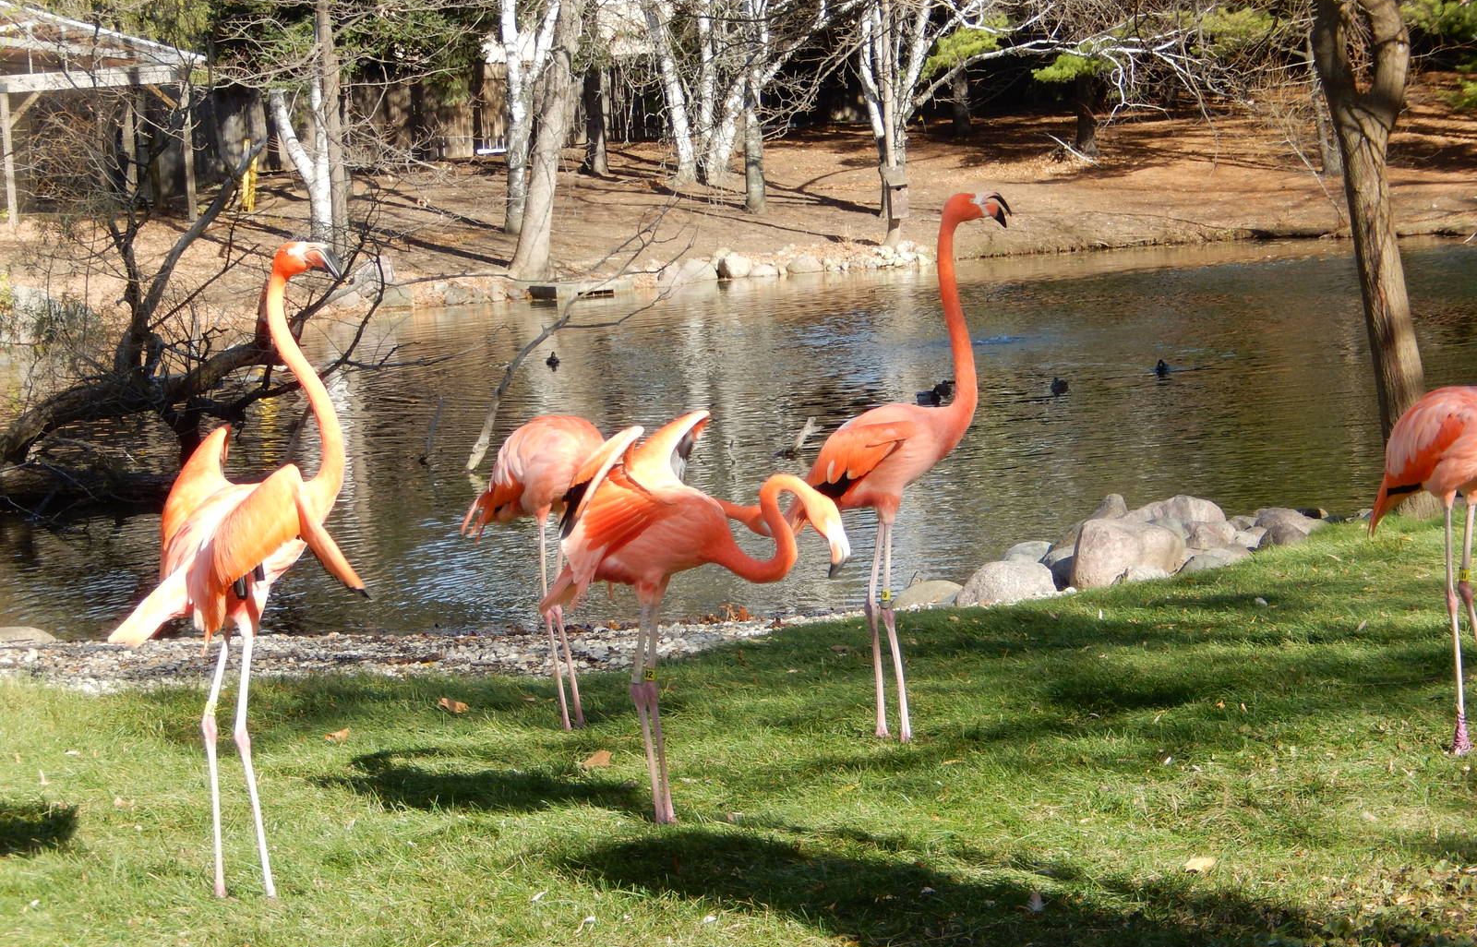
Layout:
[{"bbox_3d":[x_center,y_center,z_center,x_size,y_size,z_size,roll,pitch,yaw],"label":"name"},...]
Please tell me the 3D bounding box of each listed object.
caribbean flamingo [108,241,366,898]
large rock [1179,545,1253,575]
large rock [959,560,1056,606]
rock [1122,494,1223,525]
[{"bbox_3d":[-1.052,0.202,9.380,0.600,1.370,0.460,-8,6,-39],"label":"caribbean flamingo"},{"bbox_3d":[1.642,0.303,15.400,0.260,0.115,0.200,-2,4,0],"label":"large rock"},{"bbox_3d":[0.967,0.401,16.150,0.345,0.165,0.280,-4,4,0],"label":"large rock"},{"bbox_3d":[1.702,0.169,17.500,0.390,0.190,0.300,-4,4,0],"label":"rock"}]

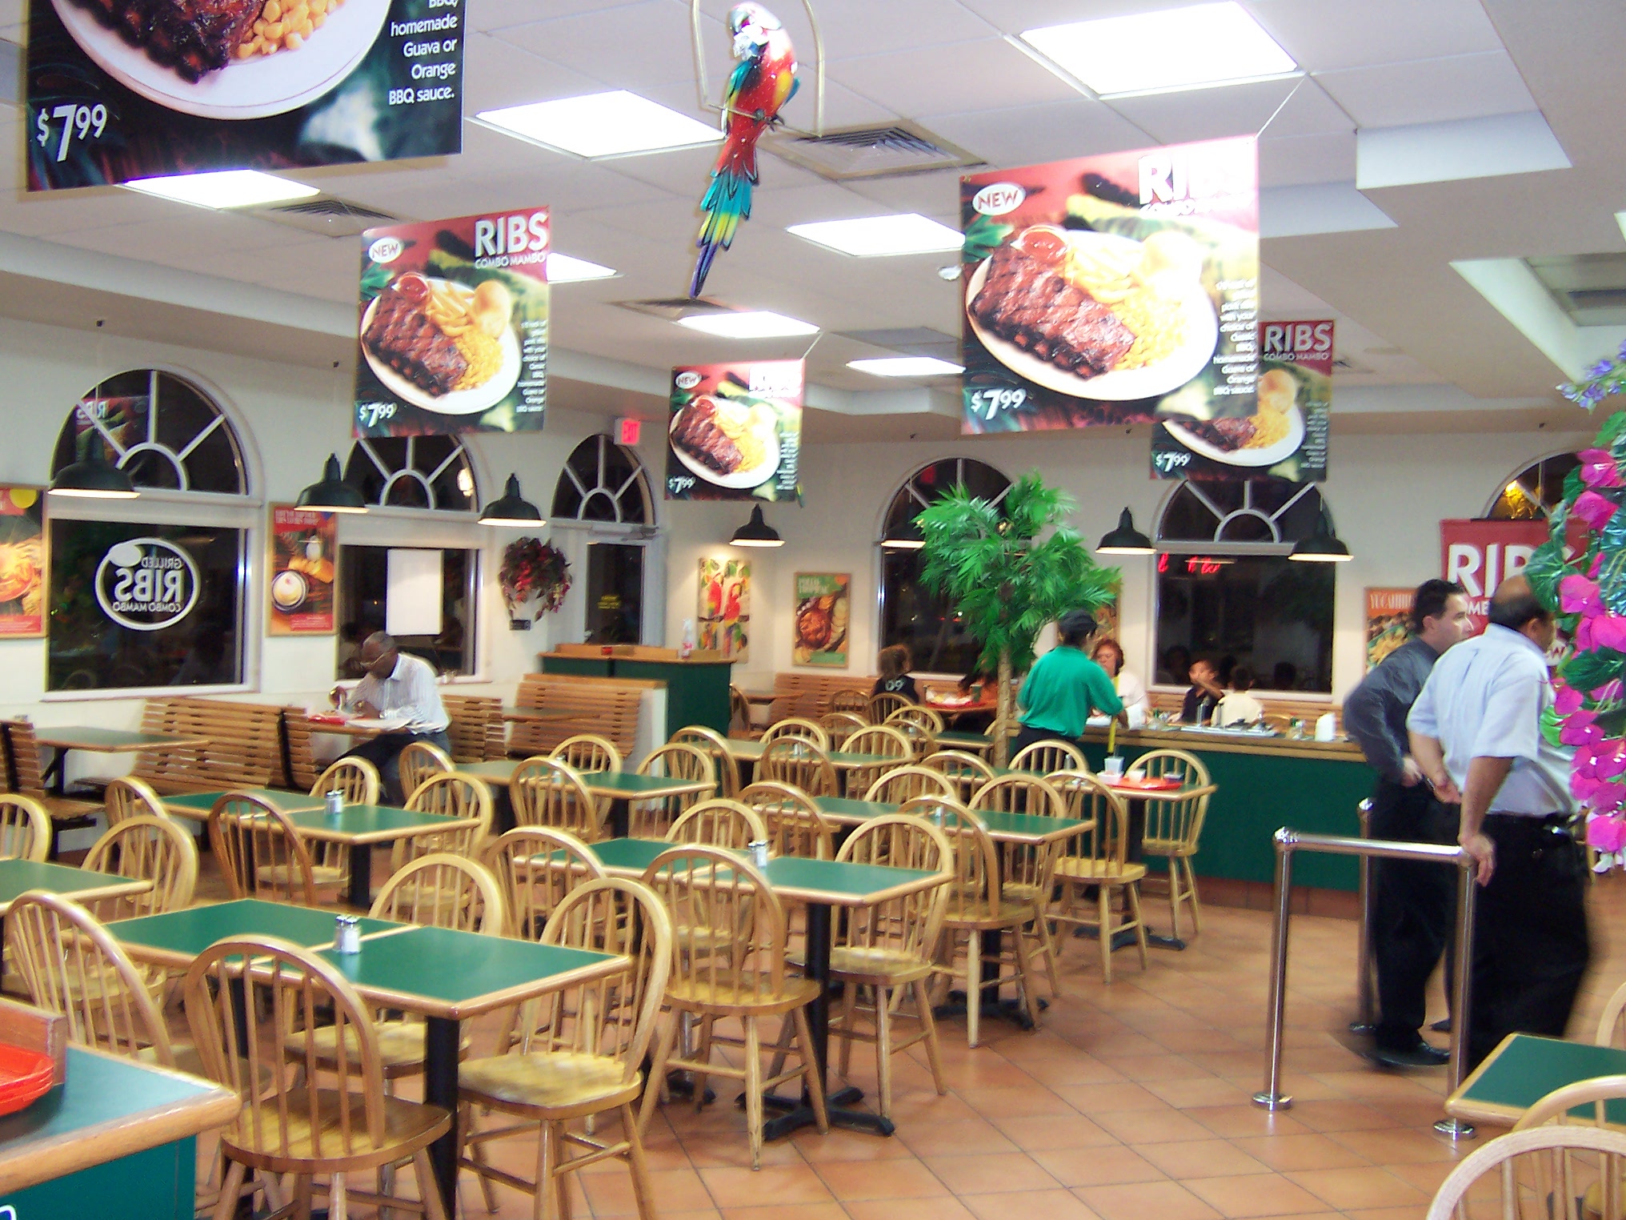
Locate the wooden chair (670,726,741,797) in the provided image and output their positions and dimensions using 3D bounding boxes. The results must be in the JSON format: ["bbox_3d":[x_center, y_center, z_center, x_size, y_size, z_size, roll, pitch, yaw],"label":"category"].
[{"bbox_3d":[-0.506,1.030,8.835,0.440,0.890,0.470,2,1,30],"label":"wooden chair"}]

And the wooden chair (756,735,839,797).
[{"bbox_3d":[-0.041,1.095,8.774,0.460,0.900,0.500,2,1,34],"label":"wooden chair"}]

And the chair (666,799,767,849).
[{"bbox_3d":[-0.473,1.132,5.814,0.440,0.915,0.480,2,1,31],"label":"chair"}]

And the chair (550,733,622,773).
[{"bbox_3d":[-1.260,1.073,8.178,0.440,0.915,0.480,2,1,31],"label":"chair"}]

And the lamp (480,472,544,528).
[{"bbox_3d":[-2.006,-0.744,11.318,0.440,0.335,0.440,2,1,0],"label":"lamp"}]

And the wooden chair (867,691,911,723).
[{"bbox_3d":[0.683,1.064,12.622,0.440,0.915,0.480,2,1,31],"label":"wooden chair"}]

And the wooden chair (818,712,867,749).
[{"bbox_3d":[0.302,1.084,10.573,0.480,0.900,0.490,2,1,36],"label":"wooden chair"}]

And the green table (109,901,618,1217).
[{"bbox_3d":[-1.206,1.216,4.275,1.300,0.750,0.620,2,1,31],"label":"green table"}]

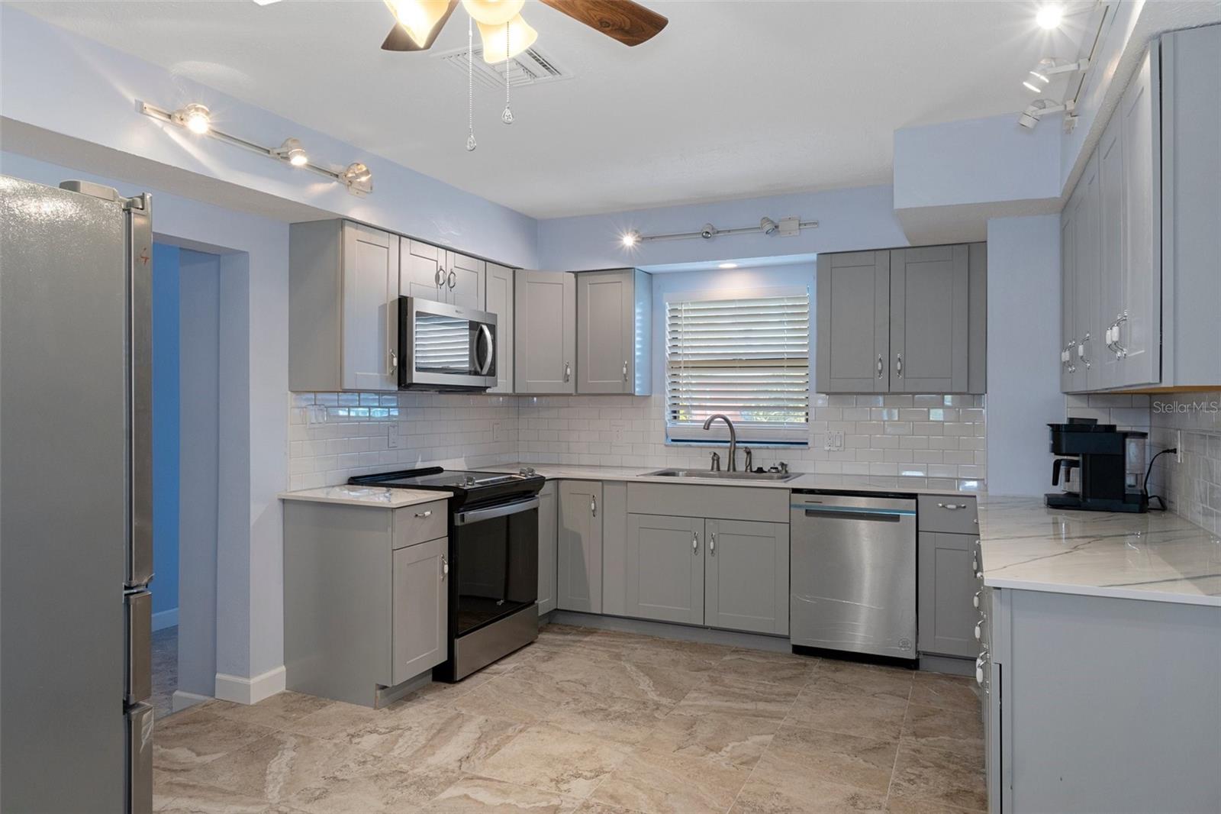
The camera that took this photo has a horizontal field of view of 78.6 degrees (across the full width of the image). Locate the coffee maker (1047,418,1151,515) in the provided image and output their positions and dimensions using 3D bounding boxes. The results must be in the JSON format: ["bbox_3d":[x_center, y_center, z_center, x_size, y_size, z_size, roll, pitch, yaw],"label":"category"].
[{"bbox_3d":[1.968,0.232,3.031,0.335,0.345,0.200,0,0,28],"label":"coffee maker"}]

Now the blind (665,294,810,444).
[{"bbox_3d":[0.784,-0.232,4.672,0.905,0.925,0.065,0,0,23],"label":"blind"}]

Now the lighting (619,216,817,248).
[{"bbox_3d":[0.584,-1.012,4.301,1.170,0.110,0.110,0,0,23],"label":"lighting"}]

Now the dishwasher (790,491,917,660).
[{"bbox_3d":[1.337,0.859,4.022,0.600,0.830,0.605,0,0,25],"label":"dishwasher"}]

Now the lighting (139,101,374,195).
[{"bbox_3d":[-1.317,-1.012,2.948,0.110,0.115,1.060,0,0,25],"label":"lighting"}]

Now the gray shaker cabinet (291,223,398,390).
[{"bbox_3d":[-1.261,-0.460,3.558,0.320,0.766,0.376,0,0,25],"label":"gray shaker cabinet"}]

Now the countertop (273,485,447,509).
[{"bbox_3d":[-1.128,0.412,3.462,0.657,0.030,0.403,0,0,25],"label":"countertop"}]

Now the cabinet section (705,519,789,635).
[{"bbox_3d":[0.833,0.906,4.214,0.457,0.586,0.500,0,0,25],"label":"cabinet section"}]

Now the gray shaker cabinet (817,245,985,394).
[{"bbox_3d":[1.589,-0.454,4.098,0.836,0.766,0.320,0,0,25],"label":"gray shaker cabinet"}]

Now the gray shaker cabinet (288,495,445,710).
[{"bbox_3d":[-1.128,0.868,3.473,0.640,0.876,0.376,0,0,25],"label":"gray shaker cabinet"}]

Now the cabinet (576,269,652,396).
[{"bbox_3d":[0.026,-0.462,4.788,0.393,0.773,0.320,0,0,23],"label":"cabinet"}]

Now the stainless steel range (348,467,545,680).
[{"bbox_3d":[-0.851,0.838,3.987,0.710,0.935,0.760,0,0,25],"label":"stainless steel range"}]

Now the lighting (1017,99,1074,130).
[{"bbox_3d":[1.462,-0.983,2.499,0.175,0.105,0.072,0,0,25],"label":"lighting"}]

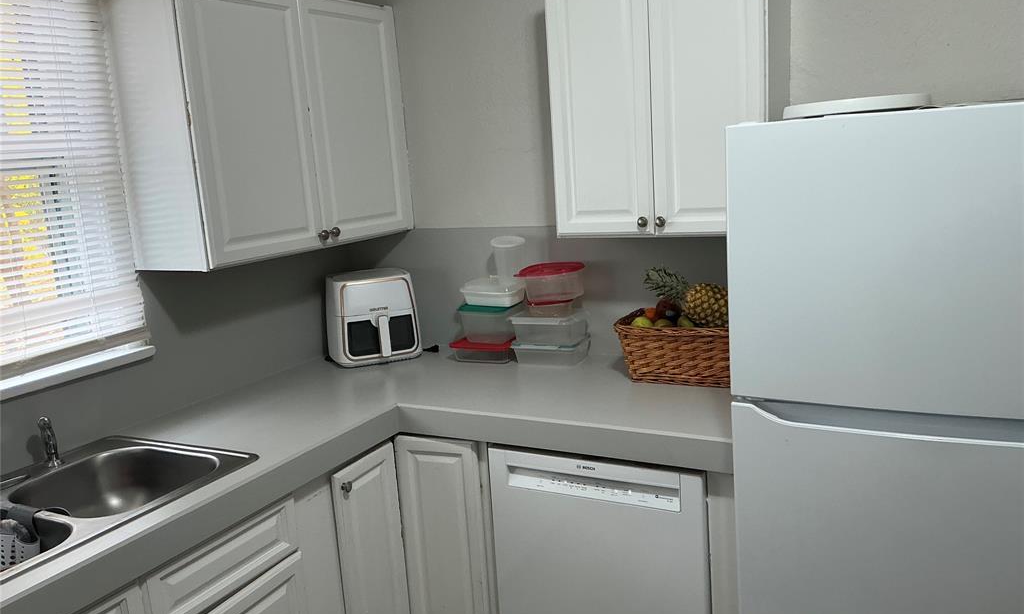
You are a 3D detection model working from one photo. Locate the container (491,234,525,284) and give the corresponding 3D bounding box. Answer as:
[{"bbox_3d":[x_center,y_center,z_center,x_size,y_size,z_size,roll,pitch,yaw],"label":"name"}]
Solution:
[{"bbox_3d":[-0.004,-0.149,2.840,0.125,0.164,0.125,-4,11,1],"label":"container"}]

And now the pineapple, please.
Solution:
[{"bbox_3d":[0.538,-0.037,2.483,0.310,0.130,0.130,29,23,25],"label":"pineapple"}]

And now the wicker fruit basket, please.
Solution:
[{"bbox_3d":[0.542,0.127,2.515,0.400,0.170,0.270,1,12,24],"label":"wicker fruit basket"}]

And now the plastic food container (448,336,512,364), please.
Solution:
[{"bbox_3d":[-0.069,0.150,2.907,0.243,0.057,0.175,2,12,27],"label":"plastic food container"}]

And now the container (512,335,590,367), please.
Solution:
[{"bbox_3d":[0.139,0.150,2.821,0.232,0.062,0.180,1,11,22],"label":"container"}]

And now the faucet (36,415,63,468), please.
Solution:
[{"bbox_3d":[-1.154,0.334,2.062,0.052,0.132,0.042,2,12,28],"label":"faucet"}]

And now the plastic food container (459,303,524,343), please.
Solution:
[{"bbox_3d":[-0.068,0.057,2.916,0.197,0.122,0.158,4,13,34],"label":"plastic food container"}]

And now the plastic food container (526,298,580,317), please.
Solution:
[{"bbox_3d":[0.136,-0.005,2.802,0.170,0.060,0.165,-4,11,1],"label":"plastic food container"}]

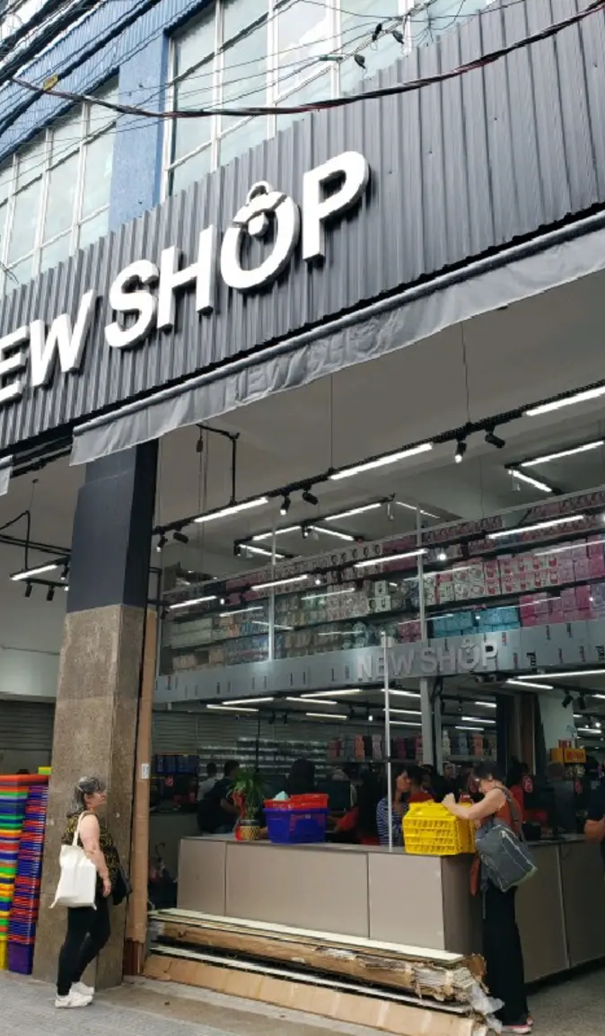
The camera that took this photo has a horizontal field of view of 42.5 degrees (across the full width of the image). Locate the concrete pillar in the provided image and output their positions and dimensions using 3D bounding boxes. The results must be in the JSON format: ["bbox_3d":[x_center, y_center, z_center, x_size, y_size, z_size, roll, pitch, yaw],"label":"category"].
[{"bbox_3d":[-1.848,1.532,7.137,0.830,4.750,0.280,-14,-23,35],"label":"concrete pillar"}]

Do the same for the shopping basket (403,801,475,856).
[{"bbox_3d":[0.996,2.261,5.669,0.400,0.330,0.320,-13,-23,34],"label":"shopping basket"}]

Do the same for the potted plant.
[{"bbox_3d":[-0.476,2.556,6.967,0.280,0.600,0.280,0,-19,0],"label":"potted plant"}]

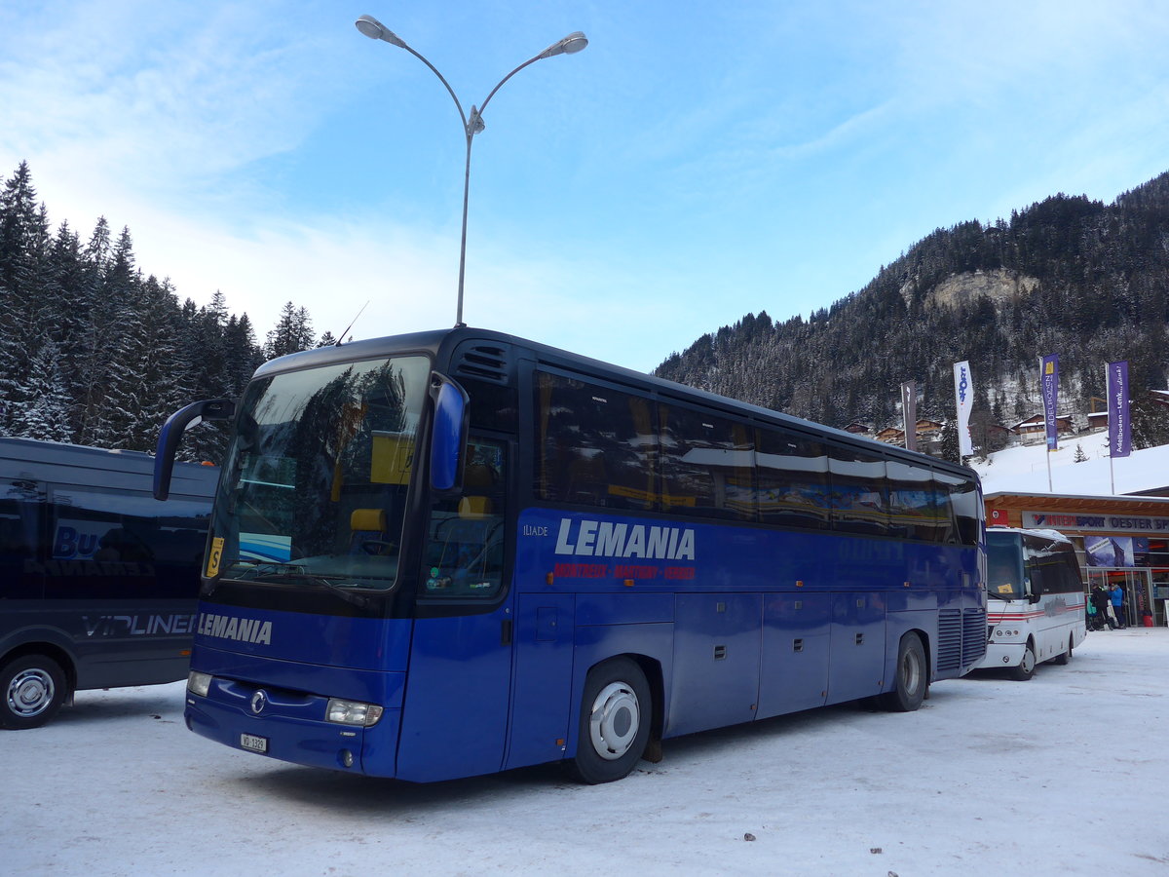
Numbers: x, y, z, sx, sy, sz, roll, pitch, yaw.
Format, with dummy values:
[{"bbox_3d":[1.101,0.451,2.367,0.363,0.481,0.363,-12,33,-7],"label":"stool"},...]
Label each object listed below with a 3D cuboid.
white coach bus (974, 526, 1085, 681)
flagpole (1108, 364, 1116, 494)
[{"bbox_3d":[8.227,3.150,19.784,2.320,2.800,8.200,-4,-9,34],"label":"white coach bus"},{"bbox_3d":[23.402,0.576,43.384,0.110,8.000,0.110,1,-8,0],"label":"flagpole"}]

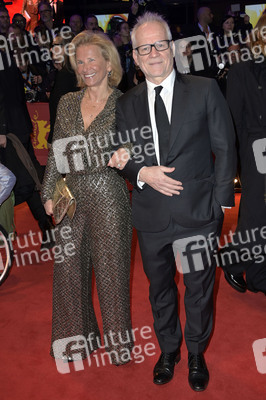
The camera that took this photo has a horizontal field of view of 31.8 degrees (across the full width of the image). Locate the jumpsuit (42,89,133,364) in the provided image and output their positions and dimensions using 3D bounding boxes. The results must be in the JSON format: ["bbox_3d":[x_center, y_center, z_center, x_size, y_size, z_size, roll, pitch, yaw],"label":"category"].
[{"bbox_3d":[-0.215,0.173,2.427,0.470,1.450,0.350,1,15,6],"label":"jumpsuit"}]

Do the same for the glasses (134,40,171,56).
[{"bbox_3d":[0.087,-0.630,1.939,0.143,0.043,0.145,-11,16,8],"label":"glasses"}]

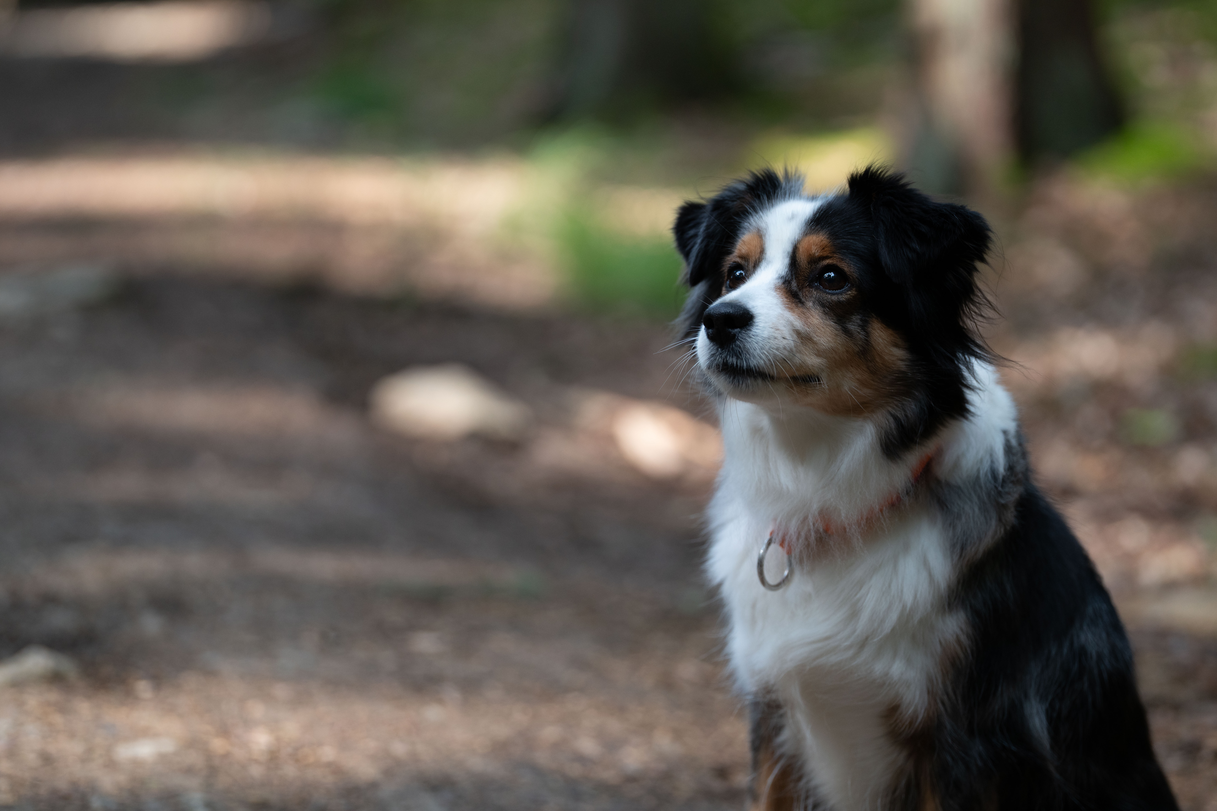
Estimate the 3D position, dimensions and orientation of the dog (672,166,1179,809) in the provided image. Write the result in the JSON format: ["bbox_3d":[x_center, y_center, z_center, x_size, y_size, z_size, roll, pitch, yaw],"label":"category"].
[{"bbox_3d":[0.223,0.112,2.355,0.255,0.555,0.475,7,11,39],"label":"dog"}]

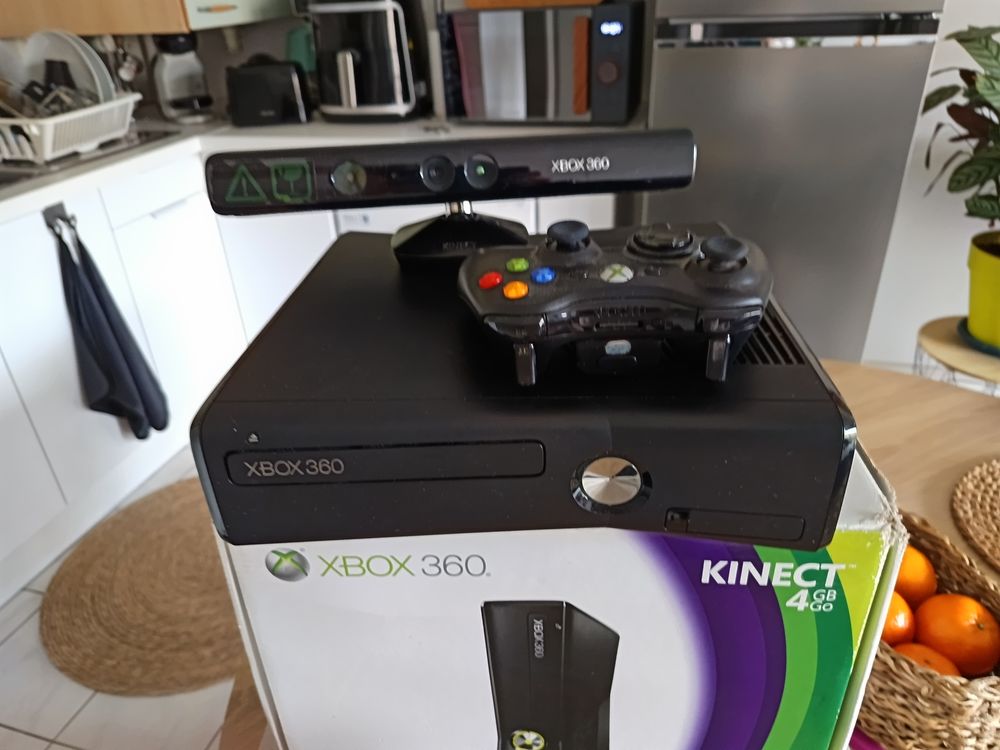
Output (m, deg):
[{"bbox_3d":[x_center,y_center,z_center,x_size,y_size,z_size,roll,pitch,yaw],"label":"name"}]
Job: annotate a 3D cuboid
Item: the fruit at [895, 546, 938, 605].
[{"bbox_3d":[0.339,0.176,0.587,0.059,0.056,0.059,6,30,15],"label":"fruit"}]

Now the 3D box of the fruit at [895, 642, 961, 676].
[{"bbox_3d":[0.301,0.225,0.502,0.059,0.056,0.059,6,30,15],"label":"fruit"}]

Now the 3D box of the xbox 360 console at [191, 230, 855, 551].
[{"bbox_3d":[0.014,-0.016,0.413,0.270,0.075,0.264,0,29,4],"label":"xbox 360 console"}]

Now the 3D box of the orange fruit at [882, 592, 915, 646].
[{"bbox_3d":[0.298,0.199,0.547,0.059,0.056,0.059,6,30,15],"label":"orange fruit"}]

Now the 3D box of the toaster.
[{"bbox_3d":[-0.733,-0.899,2.203,0.240,0.180,0.155,-3,29,-1],"label":"toaster"}]

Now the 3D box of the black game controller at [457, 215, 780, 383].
[{"bbox_3d":[0.053,-0.047,0.338,0.153,0.057,0.106,1,29,7],"label":"black game controller"}]

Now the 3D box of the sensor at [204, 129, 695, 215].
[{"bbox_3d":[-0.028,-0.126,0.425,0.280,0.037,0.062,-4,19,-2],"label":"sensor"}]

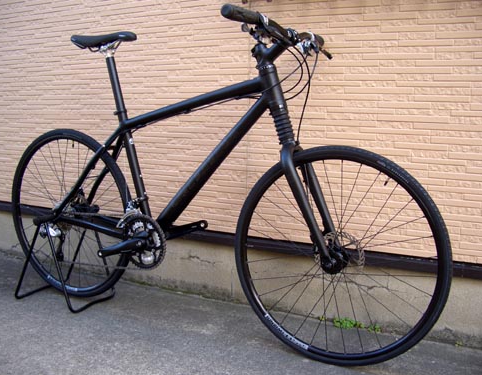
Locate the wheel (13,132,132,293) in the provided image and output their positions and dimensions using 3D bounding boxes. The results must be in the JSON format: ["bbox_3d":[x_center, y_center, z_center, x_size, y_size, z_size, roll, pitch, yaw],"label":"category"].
[{"bbox_3d":[-0.684,0.108,2.006,0.678,0.678,0.085,6,11,28],"label":"wheel"}]

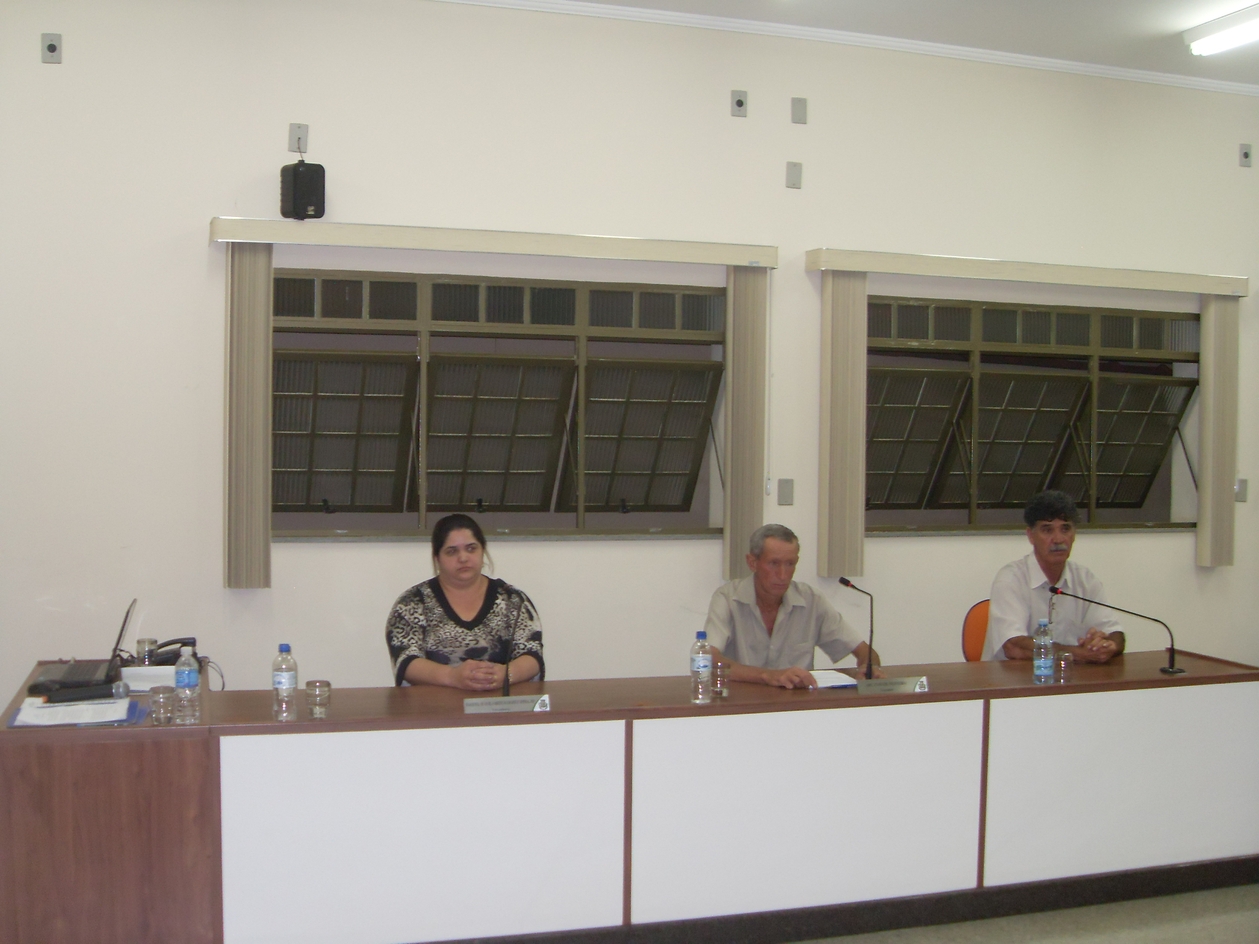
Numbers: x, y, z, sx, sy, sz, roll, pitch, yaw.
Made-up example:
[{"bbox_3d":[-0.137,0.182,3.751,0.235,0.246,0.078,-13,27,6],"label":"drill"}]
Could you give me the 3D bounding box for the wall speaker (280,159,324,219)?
[{"bbox_3d":[-1.262,-1.087,5.192,0.142,0.230,0.125,-1,2,-44],"label":"wall speaker"}]

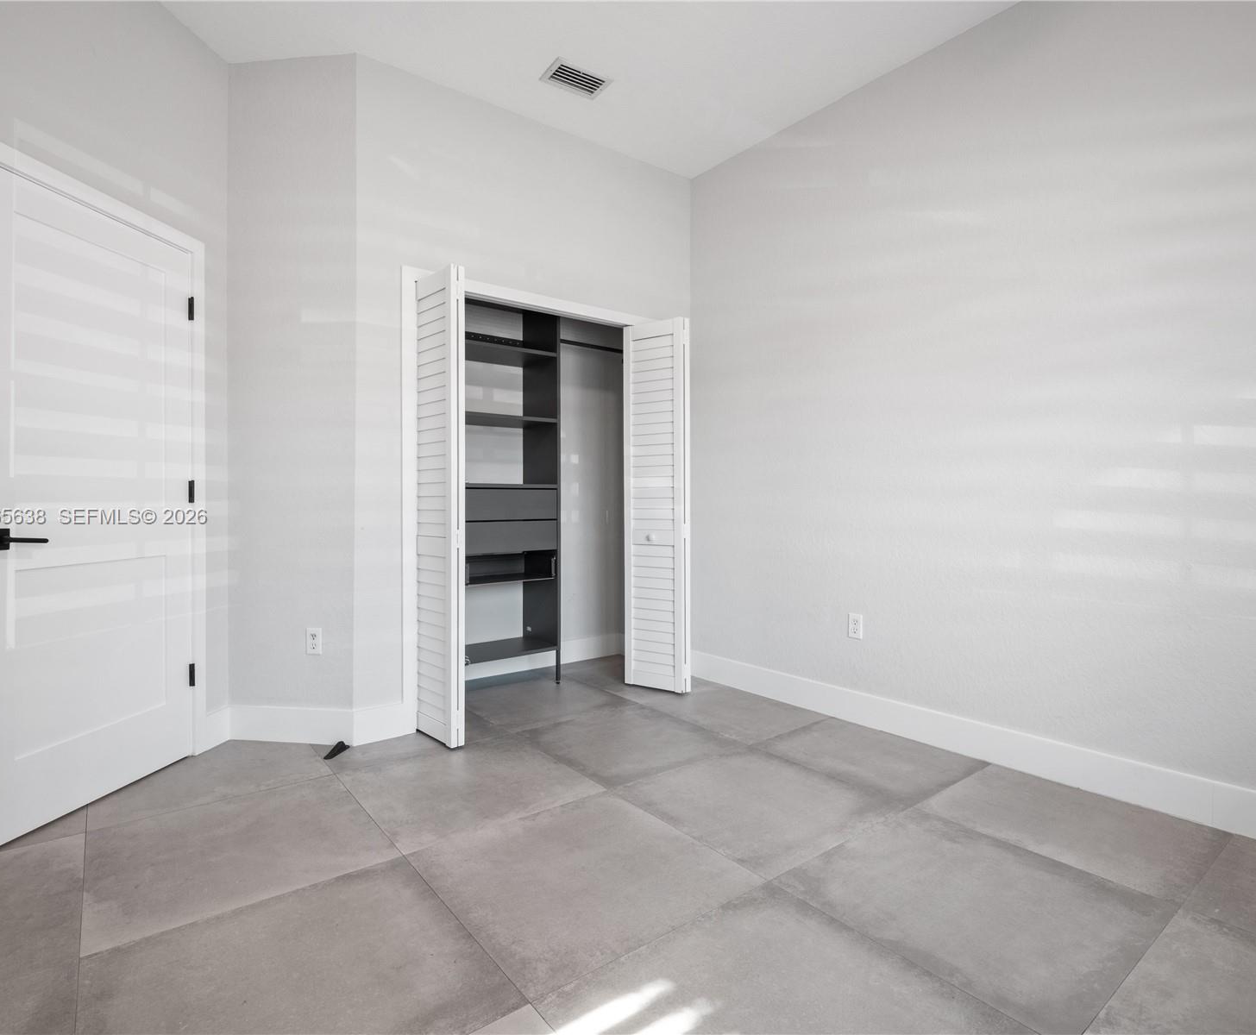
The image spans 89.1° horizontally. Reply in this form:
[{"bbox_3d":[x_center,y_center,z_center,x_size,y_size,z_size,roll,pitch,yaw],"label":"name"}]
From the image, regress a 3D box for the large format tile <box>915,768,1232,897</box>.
[{"bbox_3d":[1.429,0.991,2.091,0.645,0.010,0.727,0,0,-38],"label":"large format tile"}]

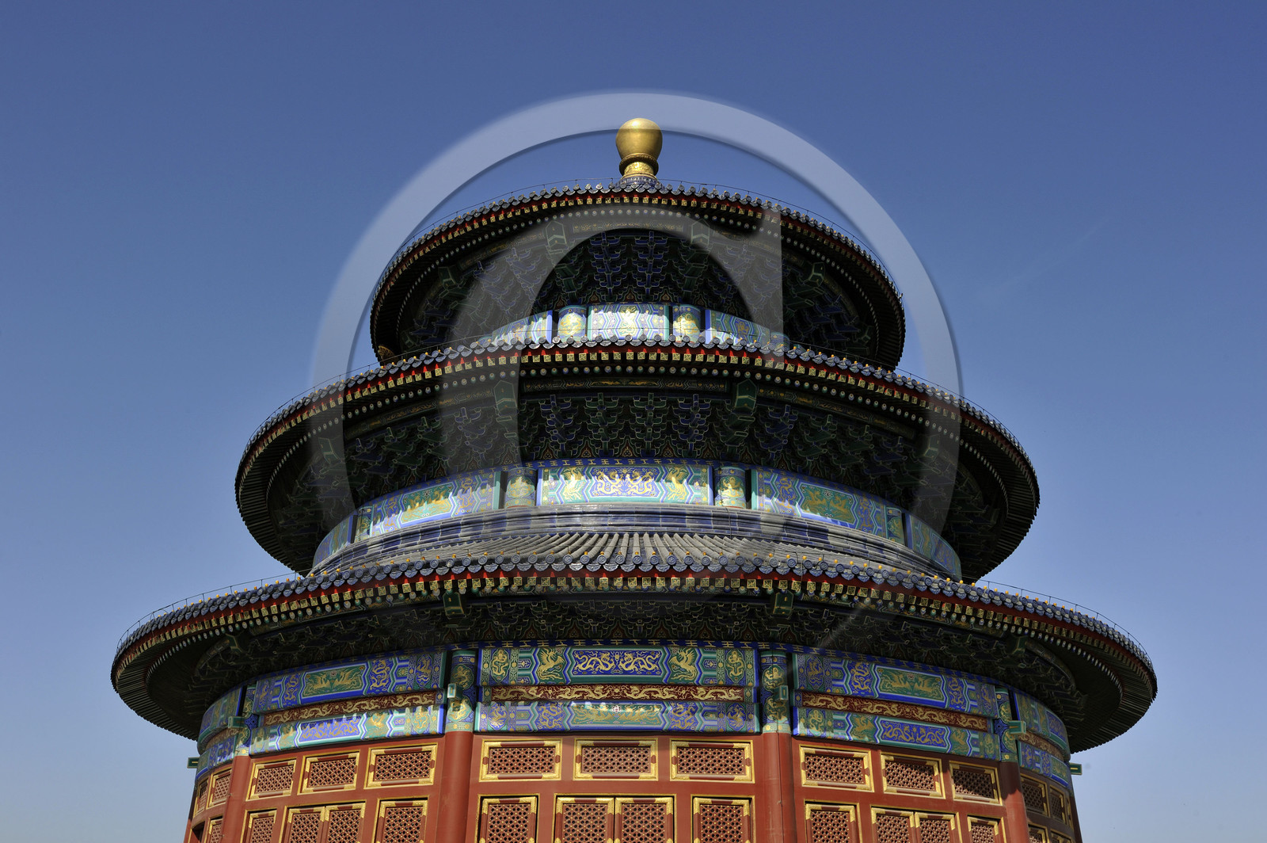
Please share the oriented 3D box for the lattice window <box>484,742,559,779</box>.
[{"bbox_3d":[-2.175,6.579,21.147,1.510,0.690,0.100,-4,-27,9],"label":"lattice window"}]

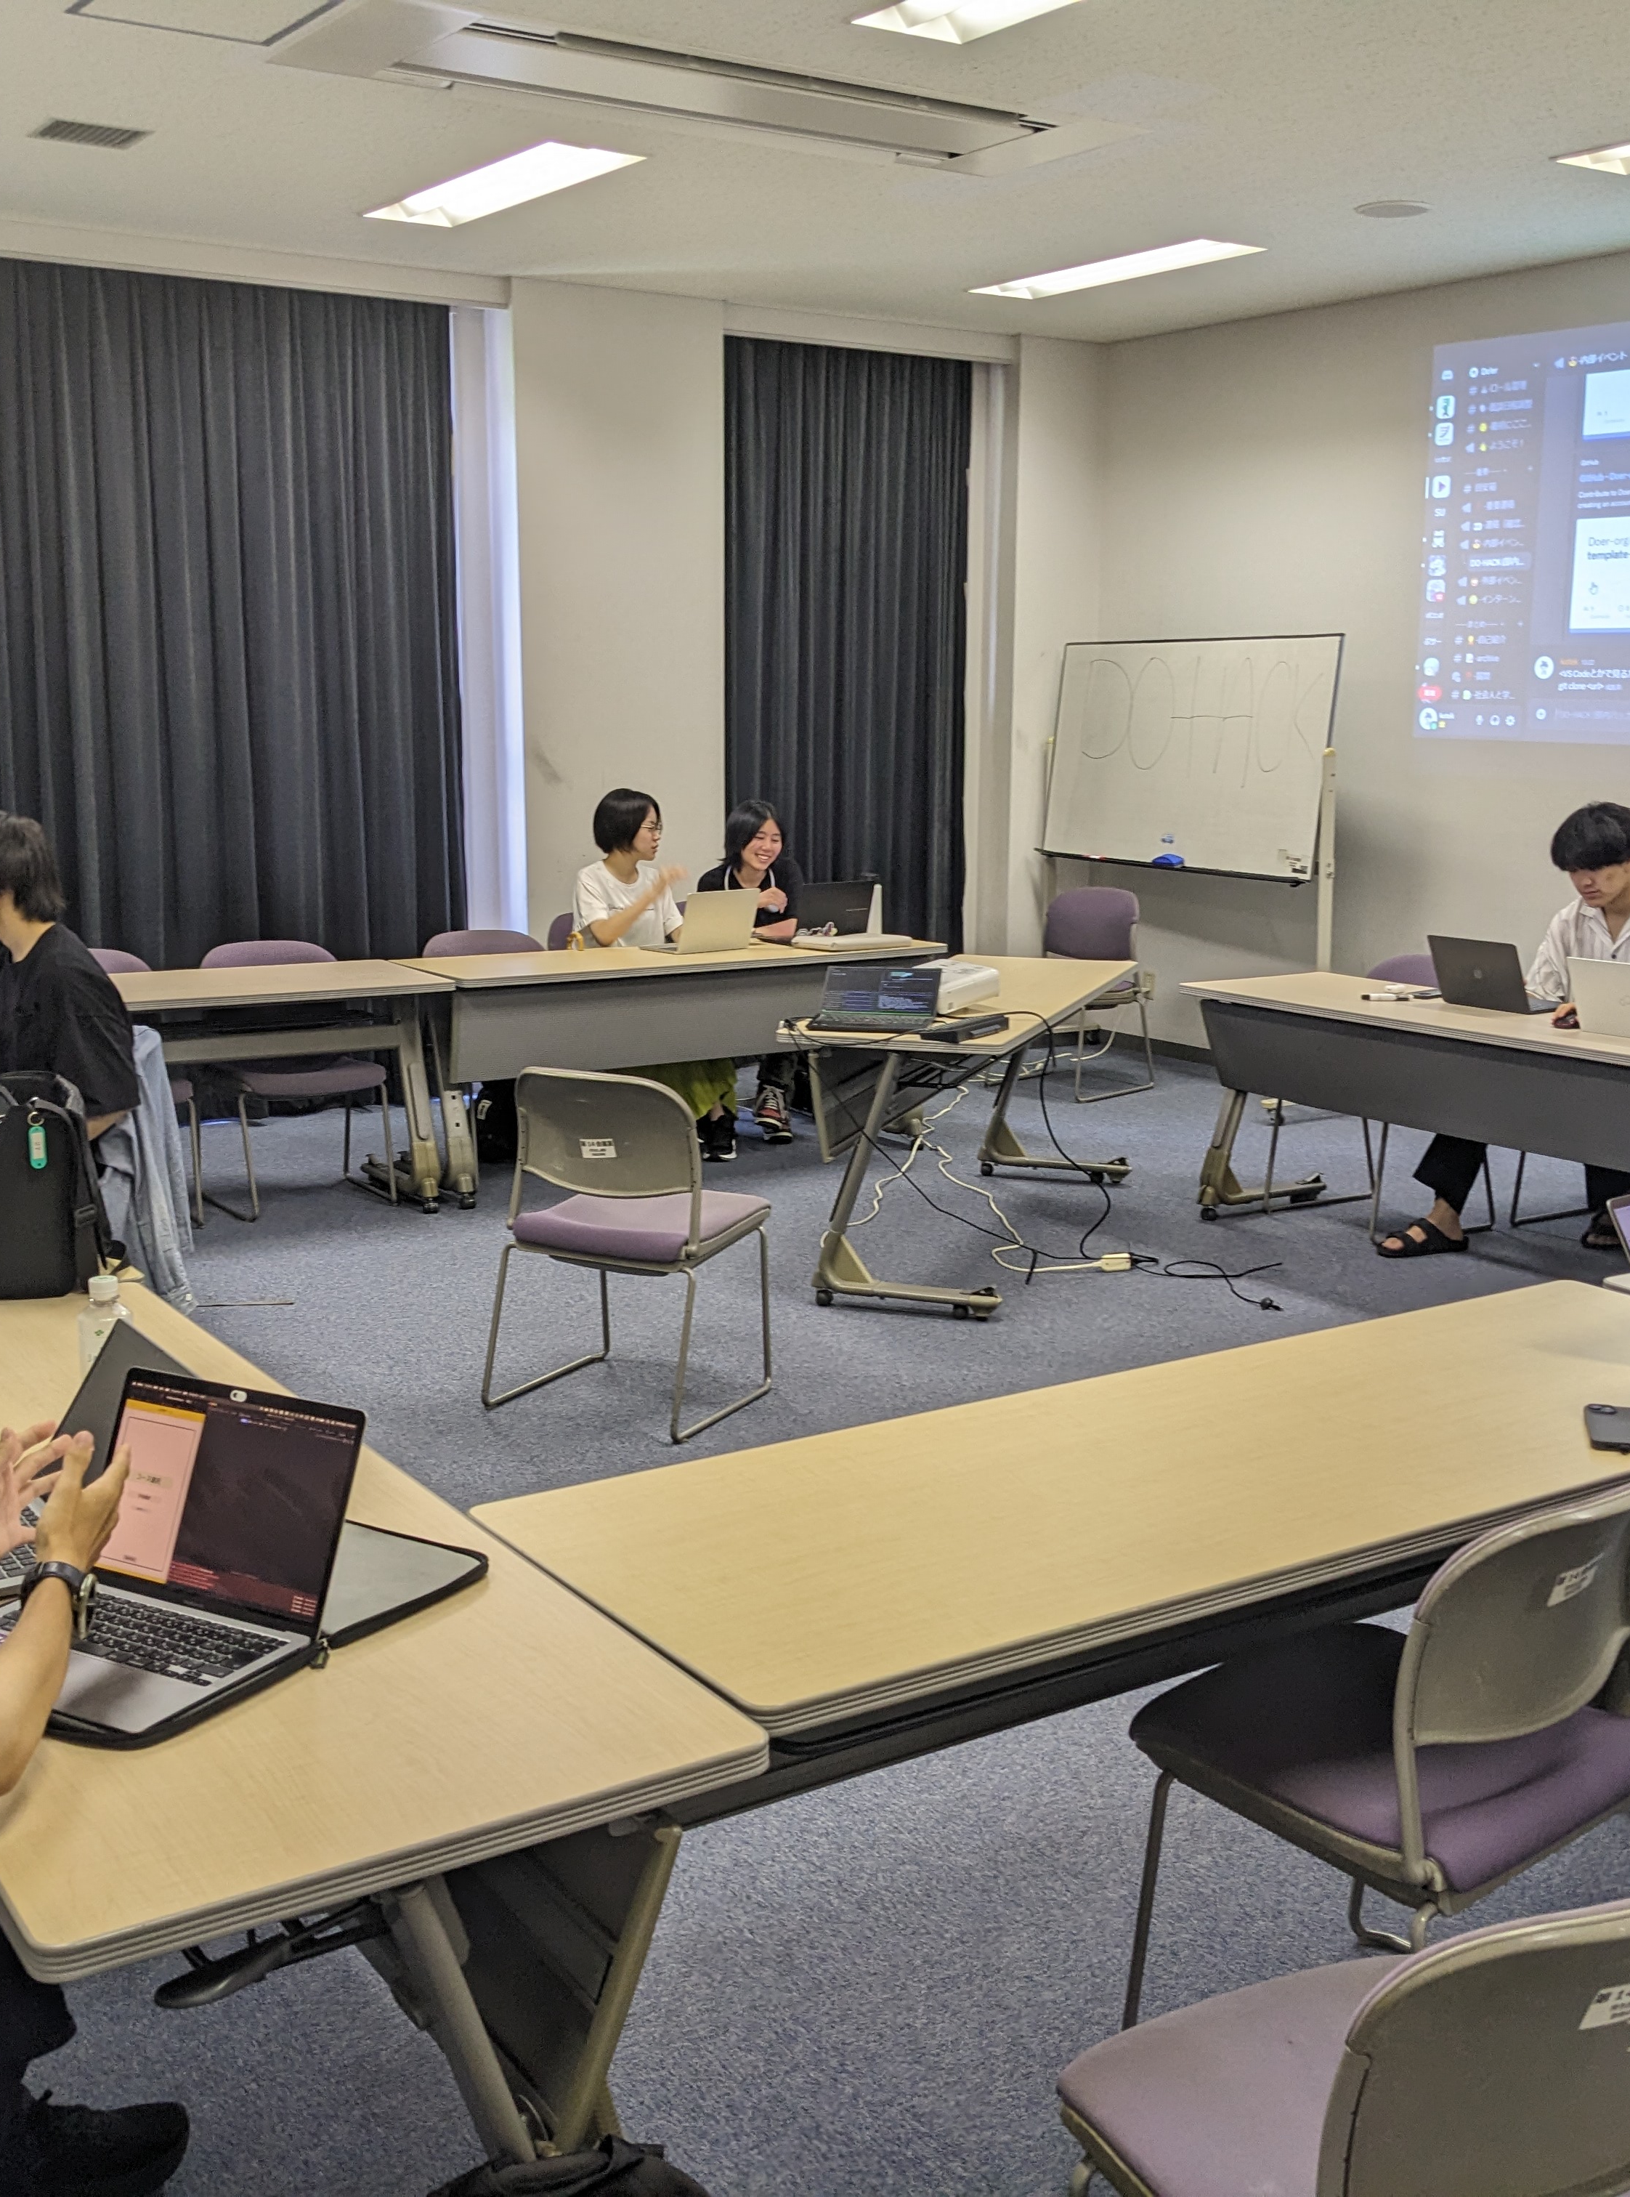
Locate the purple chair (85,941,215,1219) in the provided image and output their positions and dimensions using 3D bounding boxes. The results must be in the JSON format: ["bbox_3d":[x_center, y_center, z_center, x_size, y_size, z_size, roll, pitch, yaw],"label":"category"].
[{"bbox_3d":[-2.130,-0.027,6.744,0.490,0.775,0.510,-6,13,-33],"label":"purple chair"}]

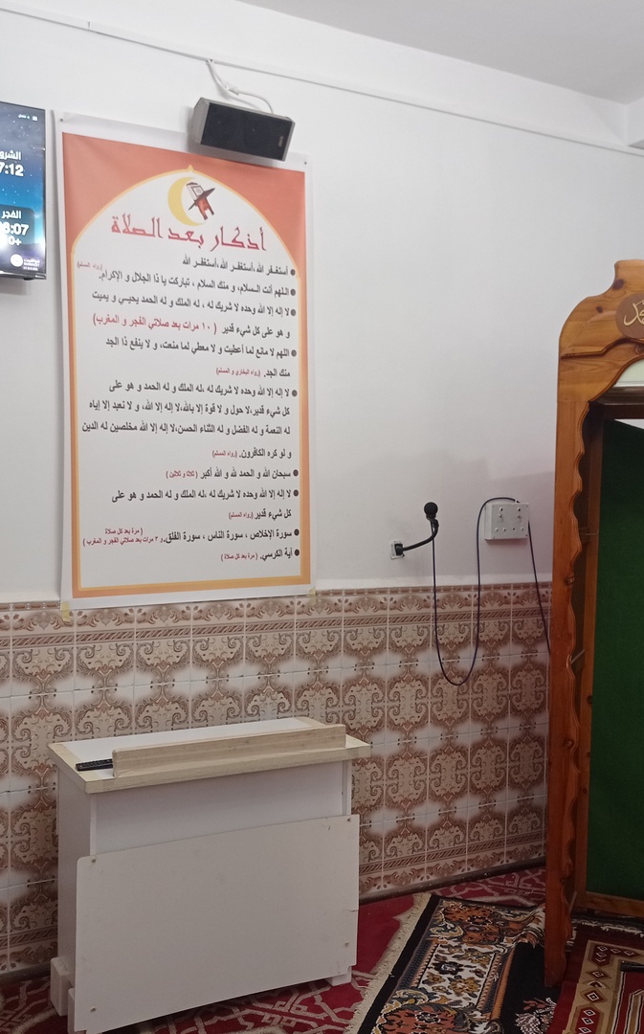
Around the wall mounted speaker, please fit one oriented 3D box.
[{"bbox_3d":[-0.275,-1.282,3.687,0.320,0.145,0.140,0,27,-32],"label":"wall mounted speaker"}]

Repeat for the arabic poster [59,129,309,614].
[{"bbox_3d":[-0.430,-0.494,3.768,0.945,1.560,0.020,0,2,-32],"label":"arabic poster"}]

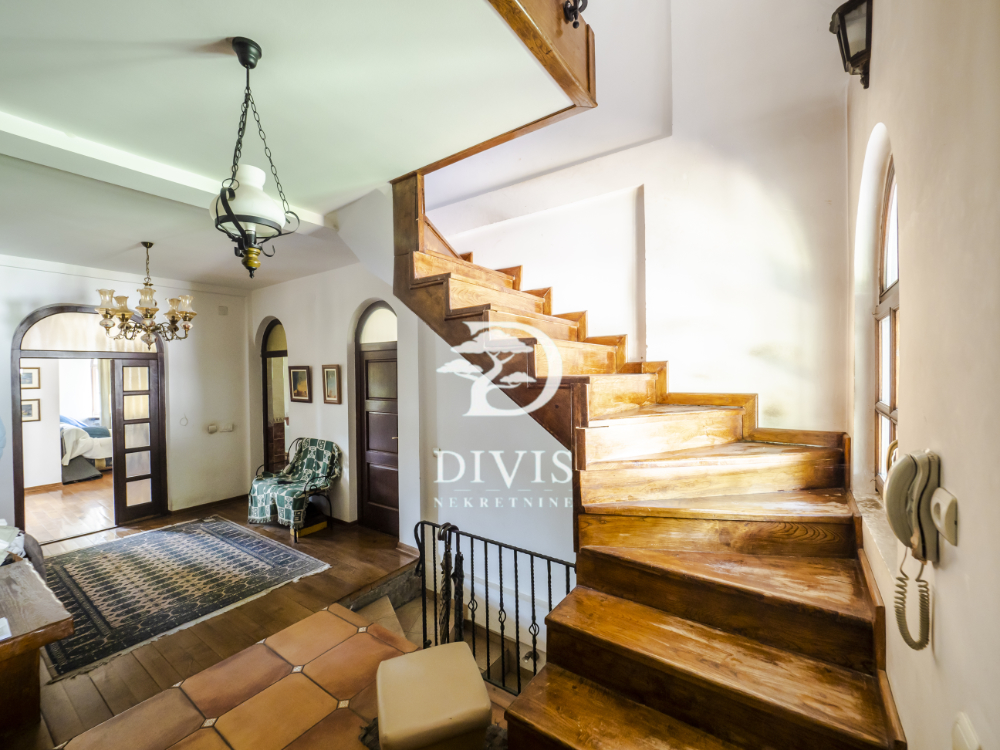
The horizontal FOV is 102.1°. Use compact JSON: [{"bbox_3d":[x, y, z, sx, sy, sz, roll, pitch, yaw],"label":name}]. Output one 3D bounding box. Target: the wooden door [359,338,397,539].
[{"bbox_3d":[-1.215,0.704,4.248,0.770,2.000,0.060,0,1,35],"label":"wooden door"}]

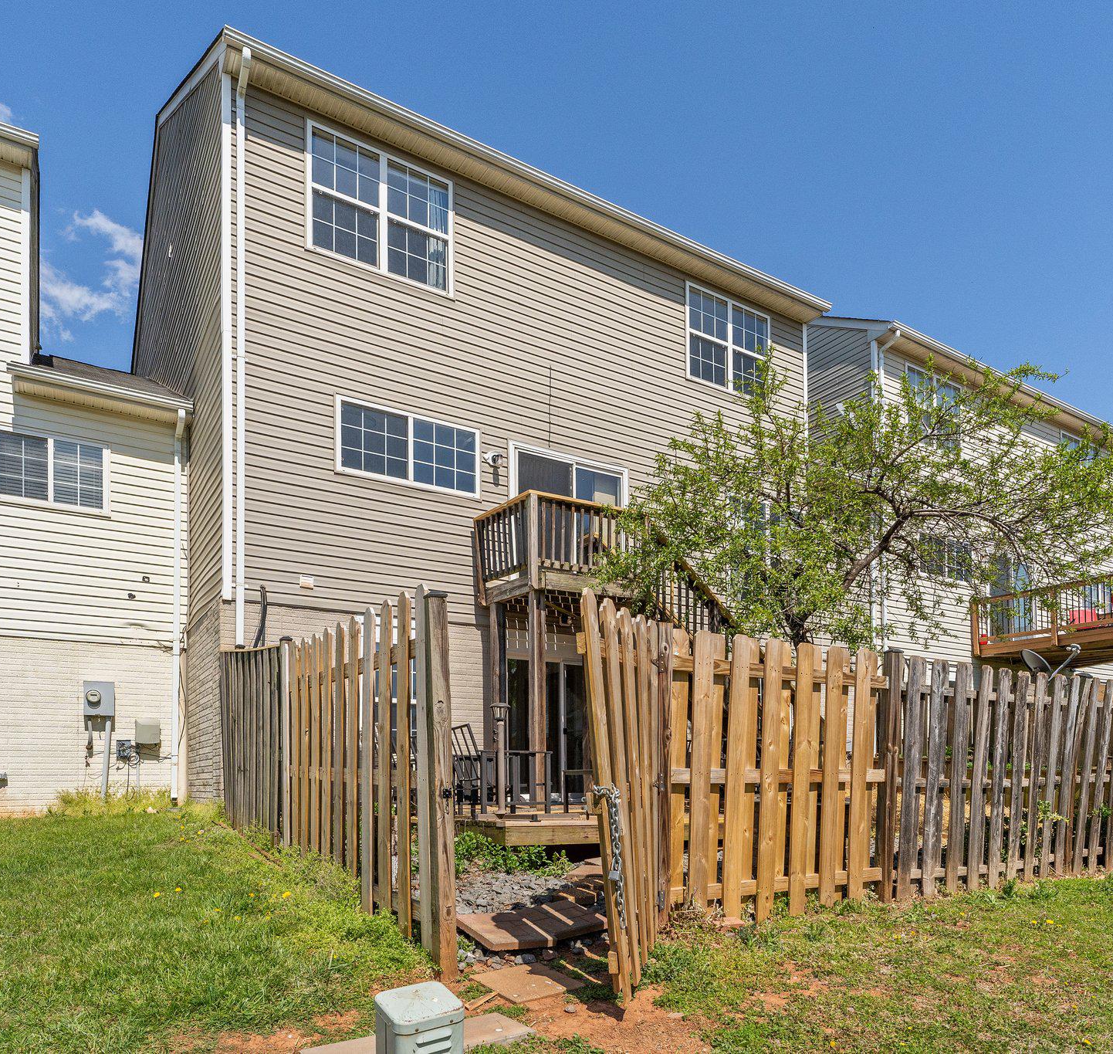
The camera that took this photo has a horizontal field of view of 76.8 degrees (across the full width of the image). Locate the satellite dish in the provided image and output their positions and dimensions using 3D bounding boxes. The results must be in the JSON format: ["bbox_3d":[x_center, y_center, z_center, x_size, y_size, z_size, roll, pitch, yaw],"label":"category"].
[{"bbox_3d":[6.460,1.830,9.200,0.550,0.550,0.580,3,-10,-21],"label":"satellite dish"}]

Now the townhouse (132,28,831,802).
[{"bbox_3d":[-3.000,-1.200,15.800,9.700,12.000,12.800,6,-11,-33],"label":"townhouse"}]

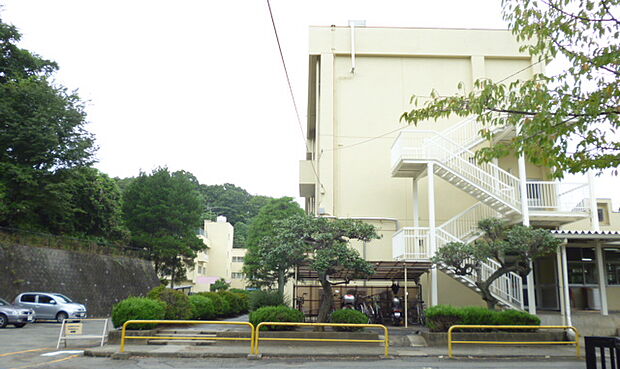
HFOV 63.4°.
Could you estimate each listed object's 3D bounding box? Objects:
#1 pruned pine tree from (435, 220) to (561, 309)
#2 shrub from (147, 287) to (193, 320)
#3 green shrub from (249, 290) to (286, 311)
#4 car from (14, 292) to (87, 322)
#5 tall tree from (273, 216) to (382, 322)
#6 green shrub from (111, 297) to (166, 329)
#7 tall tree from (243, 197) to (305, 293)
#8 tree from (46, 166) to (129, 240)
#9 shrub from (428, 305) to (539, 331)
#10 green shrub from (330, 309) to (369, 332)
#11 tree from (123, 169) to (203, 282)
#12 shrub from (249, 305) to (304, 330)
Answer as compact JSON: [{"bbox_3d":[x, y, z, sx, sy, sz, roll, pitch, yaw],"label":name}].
[{"bbox_3d":[5.982,2.847,16.086,4.050,3.550,3.200,1,-12,0],"label":"pruned pine tree"},{"bbox_3d":[-4.900,4.187,17.492,1.600,1.200,1.600,1,-12,0],"label":"shrub"},{"bbox_3d":[-2.310,6.390,27.255,2.150,1.200,2.000,1,-12,0],"label":"green shrub"},{"bbox_3d":[-13.102,6.267,25.606,3.600,1.520,1.660,0,-12,3],"label":"car"},{"bbox_3d":[0.487,2.551,14.800,3.200,3.400,2.800,1,-12,0],"label":"tall tree"},{"bbox_3d":[-4.937,3.639,14.438,1.600,0.950,1.500,1,-12,0],"label":"green shrub"},{"bbox_3d":[-2.006,3.817,28.338,3.700,6.700,3.600,1,-12,0],"label":"tall tree"},{"bbox_3d":[-16.496,1.402,37.014,6.100,5.600,5.400,1,-12,0],"label":"tree"},{"bbox_3d":[5.264,4.060,15.303,3.500,0.820,1.200,1,-12,0],"label":"shrub"},{"bbox_3d":[1.165,3.969,14.796,1.120,0.650,1.050,1,-12,0],"label":"green shrub"},{"bbox_3d":[-10.818,3.721,37.033,6.000,10.600,5.600,1,-12,0],"label":"tree"},{"bbox_3d":[-0.989,3.881,14.808,1.620,0.760,1.350,1,-12,0],"label":"shrub"}]

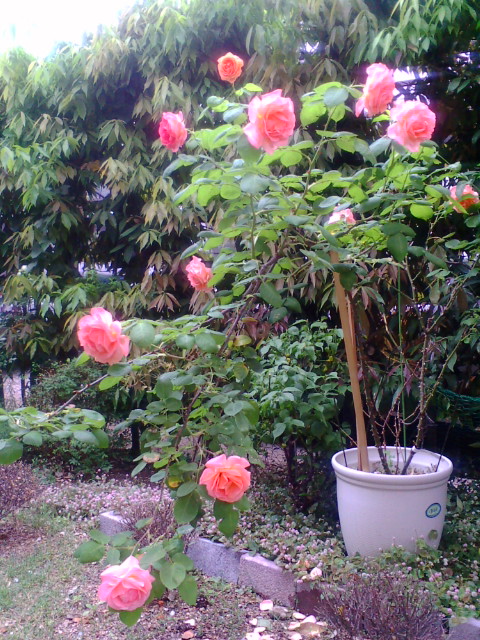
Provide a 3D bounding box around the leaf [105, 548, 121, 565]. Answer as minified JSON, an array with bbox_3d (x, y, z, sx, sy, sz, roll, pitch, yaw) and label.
[{"bbox_3d":[-0.276,0.514,1.400,0.034,0.010,0.044,10,37,-7],"label":"leaf"}]

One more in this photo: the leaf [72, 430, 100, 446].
[{"bbox_3d":[-0.356,0.275,1.500,0.063,0.038,0.035,0,2,0],"label":"leaf"}]

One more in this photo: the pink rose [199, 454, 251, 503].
[{"bbox_3d":[-0.036,0.367,1.500,0.118,0.110,0.085,0,2,0],"label":"pink rose"}]

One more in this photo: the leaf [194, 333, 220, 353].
[{"bbox_3d":[-0.081,0.056,1.620,0.067,0.048,0.012,37,-23,14],"label":"leaf"}]

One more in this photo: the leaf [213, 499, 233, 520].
[{"bbox_3d":[-0.037,0.422,1.440,0.048,0.052,0.028,0,3,0],"label":"leaf"}]

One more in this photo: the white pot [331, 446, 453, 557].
[{"bbox_3d":[0.460,0.581,1.955,0.365,0.310,0.365,0,2,11],"label":"white pot"}]

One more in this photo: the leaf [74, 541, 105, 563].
[{"bbox_3d":[-0.349,0.537,1.500,0.073,0.012,0.049,-7,47,-26],"label":"leaf"}]

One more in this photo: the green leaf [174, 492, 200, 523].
[{"bbox_3d":[-0.116,0.411,1.410,0.053,0.068,0.025,0,3,0],"label":"green leaf"}]

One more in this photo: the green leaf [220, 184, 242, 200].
[{"bbox_3d":[-0.023,-0.330,1.670,0.053,0.050,0.012,0,46,-1],"label":"green leaf"}]

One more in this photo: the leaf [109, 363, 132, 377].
[{"bbox_3d":[-0.277,0.115,1.500,0.056,0.011,0.038,-11,49,-11],"label":"leaf"}]

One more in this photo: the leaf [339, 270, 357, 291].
[{"bbox_3d":[0.281,-0.104,1.690,0.044,0.057,0.012,-3,-12,10],"label":"leaf"}]

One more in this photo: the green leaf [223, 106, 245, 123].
[{"bbox_3d":[-0.016,-0.508,1.600,0.053,0.039,0.035,1,3,11],"label":"green leaf"}]

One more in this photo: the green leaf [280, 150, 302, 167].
[{"bbox_3d":[0.133,-0.417,1.670,0.053,0.012,0.050,4,-41,4],"label":"green leaf"}]

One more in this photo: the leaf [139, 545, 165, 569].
[{"bbox_3d":[-0.187,0.504,1.380,0.059,0.050,0.030,0,3,-6],"label":"leaf"}]

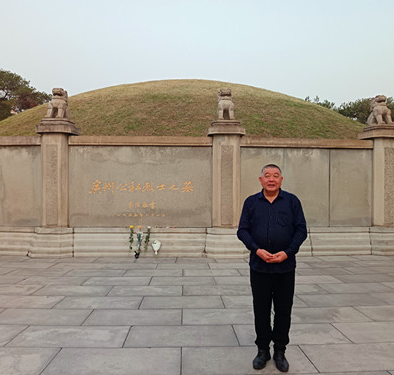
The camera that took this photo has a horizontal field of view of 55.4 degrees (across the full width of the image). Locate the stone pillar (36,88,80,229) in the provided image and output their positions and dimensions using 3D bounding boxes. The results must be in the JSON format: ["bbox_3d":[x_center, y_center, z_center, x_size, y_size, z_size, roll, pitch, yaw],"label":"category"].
[{"bbox_3d":[-2.948,-0.650,8.014,0.762,2.930,0.570,0,1,5],"label":"stone pillar"}]

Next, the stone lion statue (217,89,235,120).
[{"bbox_3d":[0.639,-1.762,8.102,0.360,0.678,0.450,0,1,-4],"label":"stone lion statue"}]

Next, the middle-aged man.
[{"bbox_3d":[0.643,0.663,3.246,0.580,1.710,0.340,0,1,9],"label":"middle-aged man"}]

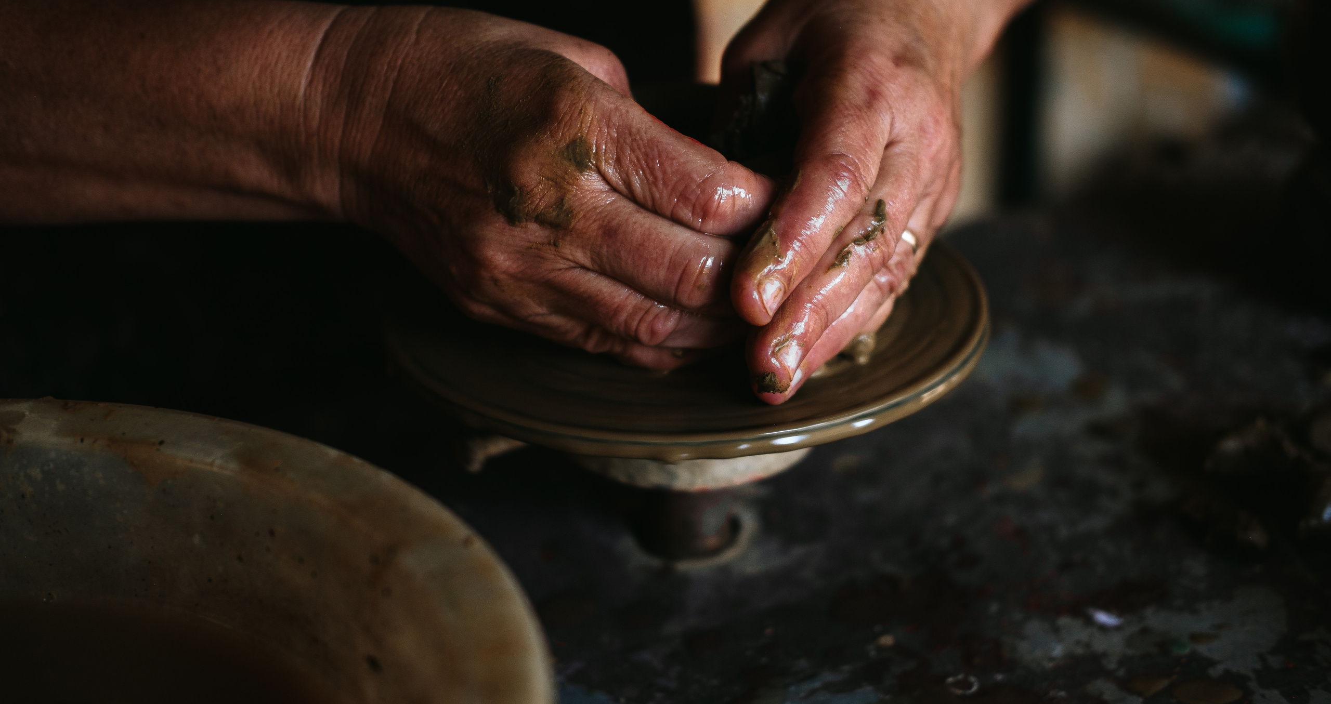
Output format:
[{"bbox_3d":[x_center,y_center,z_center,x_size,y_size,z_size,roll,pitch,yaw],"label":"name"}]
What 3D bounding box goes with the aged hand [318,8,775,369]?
[{"bbox_3d":[-0.039,-0.048,0.560,0.148,0.083,0.090,8,28,20],"label":"aged hand"}]

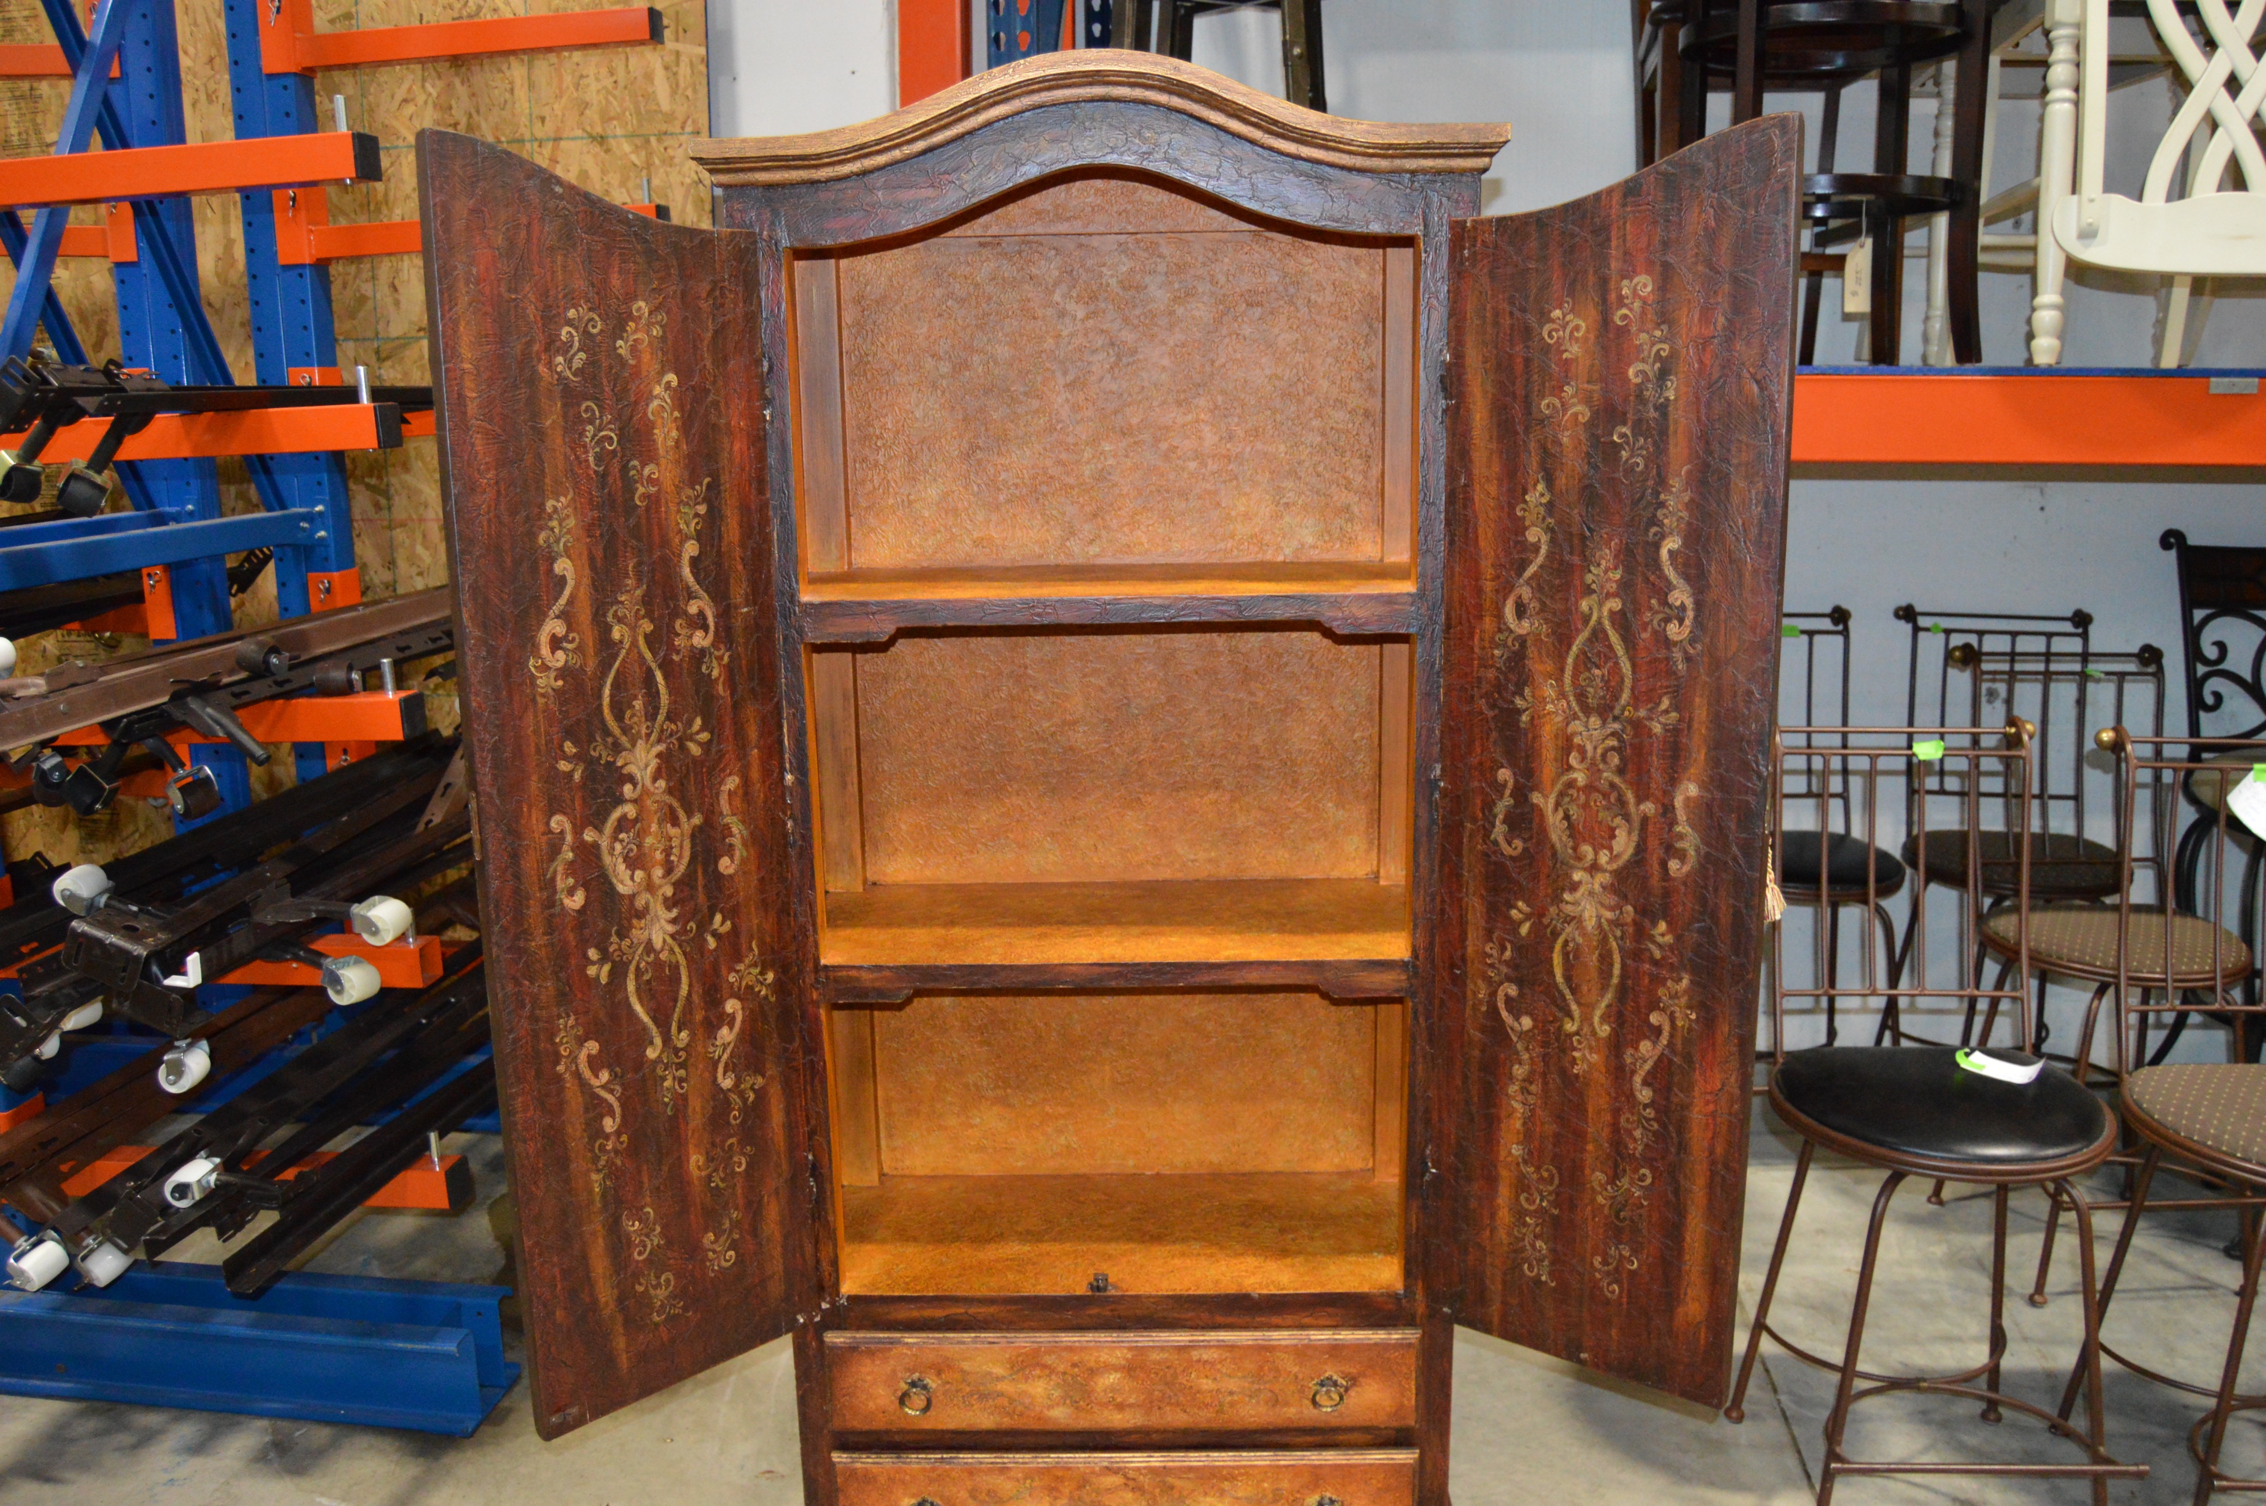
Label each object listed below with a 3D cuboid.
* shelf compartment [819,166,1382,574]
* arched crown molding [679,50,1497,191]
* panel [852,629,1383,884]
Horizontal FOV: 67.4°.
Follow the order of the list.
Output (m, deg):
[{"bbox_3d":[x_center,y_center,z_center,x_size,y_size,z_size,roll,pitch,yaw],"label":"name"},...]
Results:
[{"bbox_3d":[-0.029,-0.456,2.078,0.738,0.488,0.344,-1,12,1],"label":"shelf compartment"},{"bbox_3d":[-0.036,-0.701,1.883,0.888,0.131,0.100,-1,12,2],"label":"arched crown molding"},{"bbox_3d":[-0.019,-0.006,2.381,0.727,0.381,0.025,-1,12,2],"label":"panel"}]

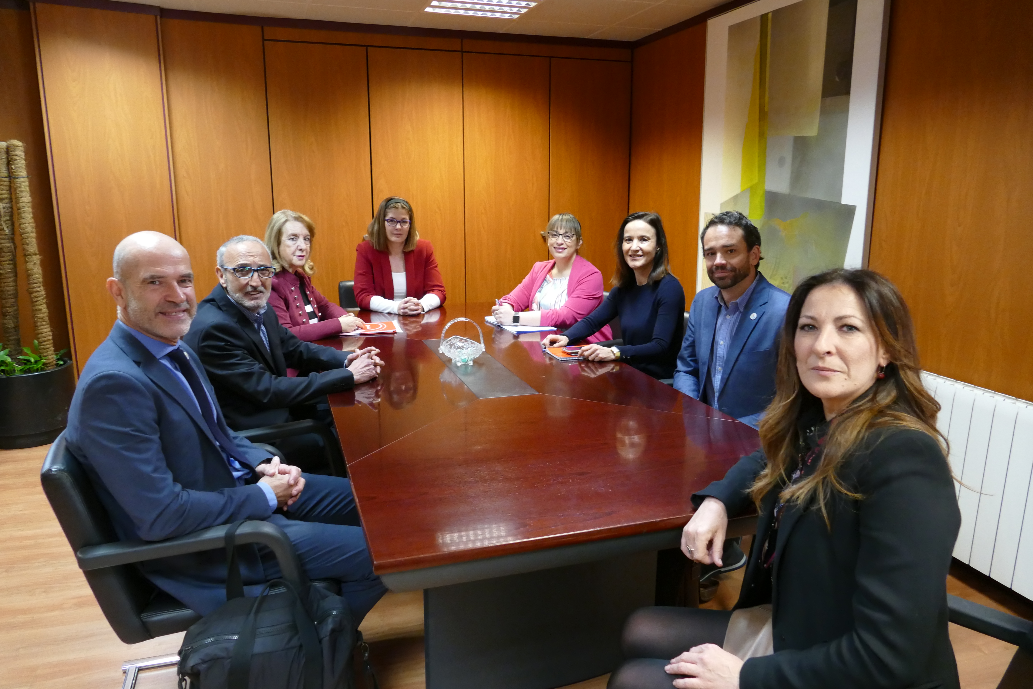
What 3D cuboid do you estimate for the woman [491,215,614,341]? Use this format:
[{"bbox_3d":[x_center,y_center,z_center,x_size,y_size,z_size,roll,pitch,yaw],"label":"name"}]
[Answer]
[{"bbox_3d":[0.191,-0.002,3.536,0.580,1.270,0.750,9,15,35],"label":"woman"}]

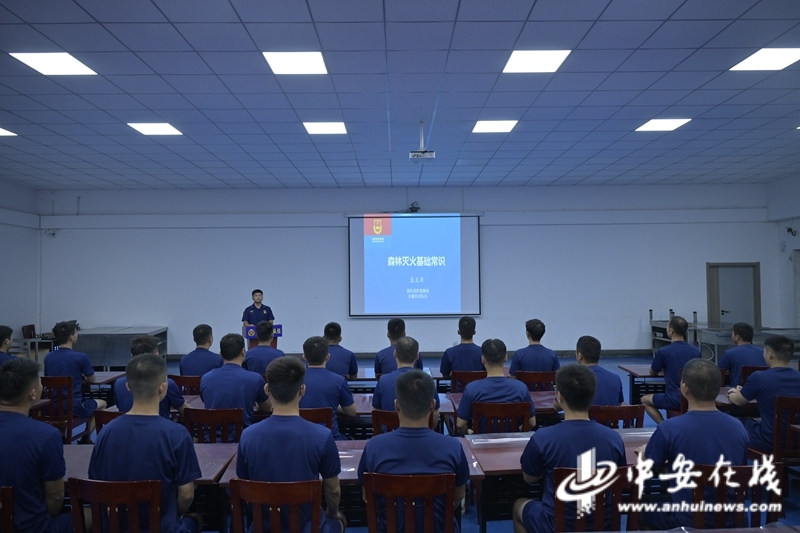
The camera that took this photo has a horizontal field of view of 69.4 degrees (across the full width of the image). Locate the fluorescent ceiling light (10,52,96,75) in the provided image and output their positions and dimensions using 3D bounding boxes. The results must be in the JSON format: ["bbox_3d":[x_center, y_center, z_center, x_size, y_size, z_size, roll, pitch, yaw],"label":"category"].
[{"bbox_3d":[-3.433,-2.025,5.782,0.600,0.040,0.600,-1,-2,0],"label":"fluorescent ceiling light"}]

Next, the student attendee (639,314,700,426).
[{"bbox_3d":[2.658,1.180,5.801,0.500,1.360,0.740,0,-2,-4],"label":"student attendee"}]

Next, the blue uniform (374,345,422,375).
[{"bbox_3d":[-0.017,1.059,5.468,0.460,0.647,0.360,-1,-2,0],"label":"blue uniform"}]

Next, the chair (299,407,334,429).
[{"bbox_3d":[-0.649,1.387,4.025,0.430,0.890,0.500,0,-2,0],"label":"chair"}]

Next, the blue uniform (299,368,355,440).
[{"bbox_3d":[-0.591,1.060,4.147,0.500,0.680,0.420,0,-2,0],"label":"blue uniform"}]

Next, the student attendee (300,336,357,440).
[{"bbox_3d":[-0.555,1.137,4.021,0.500,1.326,0.680,-1,-2,2],"label":"student attendee"}]

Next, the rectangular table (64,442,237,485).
[{"bbox_3d":[-1.608,1.454,3.148,1.340,0.750,0.690,0,-2,-3],"label":"rectangular table"}]

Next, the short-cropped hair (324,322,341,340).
[{"bbox_3d":[-0.635,0.614,5.459,0.165,0.170,0.190,-1,-2,0],"label":"short-cropped hair"}]

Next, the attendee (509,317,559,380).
[{"bbox_3d":[1.264,1.165,5.601,0.490,1.338,0.680,0,-2,-4],"label":"attendee"}]

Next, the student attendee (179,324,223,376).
[{"bbox_3d":[-1.849,1.237,5.700,0.520,1.340,0.760,-1,-2,12],"label":"student attendee"}]

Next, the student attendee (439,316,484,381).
[{"bbox_3d":[0.618,1.159,5.598,0.480,1.364,0.680,-1,-2,0],"label":"student attendee"}]

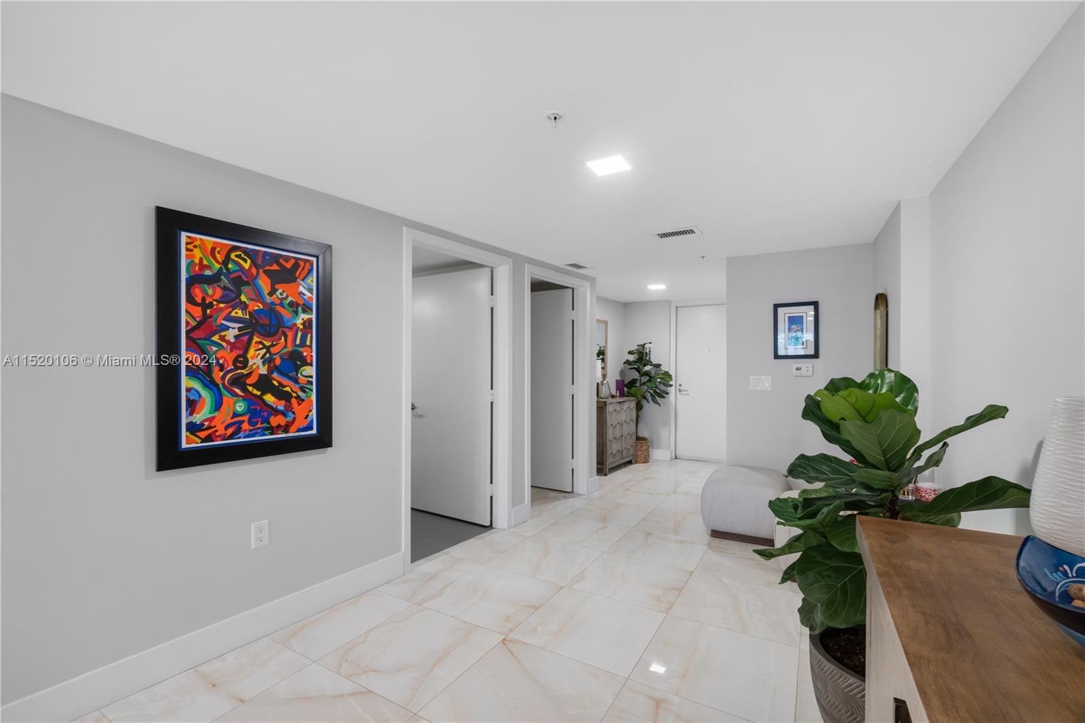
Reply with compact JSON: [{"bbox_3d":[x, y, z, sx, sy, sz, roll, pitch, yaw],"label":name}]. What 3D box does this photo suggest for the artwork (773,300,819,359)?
[{"bbox_3d":[1.973,-0.237,3.516,0.305,0.435,0.024,0,0,29],"label":"artwork"}]

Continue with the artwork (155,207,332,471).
[{"bbox_3d":[-1.333,-0.085,2.095,0.035,1.058,0.722,0,-1,37],"label":"artwork"}]

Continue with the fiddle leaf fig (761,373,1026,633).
[{"bbox_3d":[1.062,0.455,1.412,0.650,0.858,0.580,0,0,29],"label":"fiddle leaf fig"}]

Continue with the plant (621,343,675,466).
[{"bbox_3d":[1.381,0.539,5.960,0.620,1.592,0.570,0,0,29],"label":"plant"}]

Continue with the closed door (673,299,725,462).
[{"bbox_3d":[2.220,0.290,5.973,0.890,2.080,0.045,0,0,29],"label":"closed door"}]

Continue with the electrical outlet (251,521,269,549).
[{"bbox_3d":[-1.324,0.812,2.122,0.008,0.117,0.071,0,-1,37],"label":"electrical outlet"}]

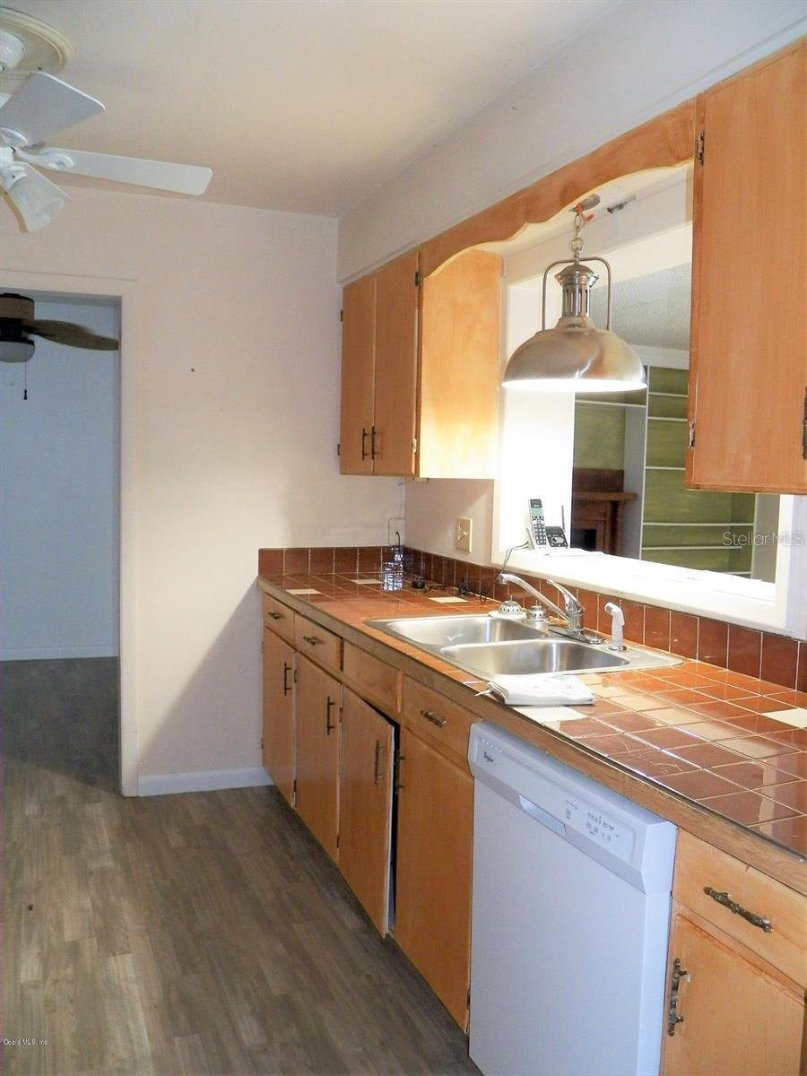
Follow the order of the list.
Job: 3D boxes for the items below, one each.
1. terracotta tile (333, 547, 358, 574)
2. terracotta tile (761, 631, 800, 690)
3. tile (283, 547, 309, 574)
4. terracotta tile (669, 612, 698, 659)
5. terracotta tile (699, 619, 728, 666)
[{"bbox_3d":[-0.257,0.105,3.949,0.108,0.114,0.010,-1,5,-23],"label":"terracotta tile"},{"bbox_3d":[0.857,0.280,1.979,0.010,0.110,0.101,-1,5,-24],"label":"terracotta tile"},{"bbox_3d":[-0.458,0.103,3.732,0.109,0.110,0.010,-1,5,-24],"label":"tile"},{"bbox_3d":[0.747,0.259,2.309,0.010,0.112,0.106,-1,5,-23],"label":"terracotta tile"},{"bbox_3d":[0.789,0.268,2.211,0.010,0.112,0.106,-1,5,-23],"label":"terracotta tile"}]

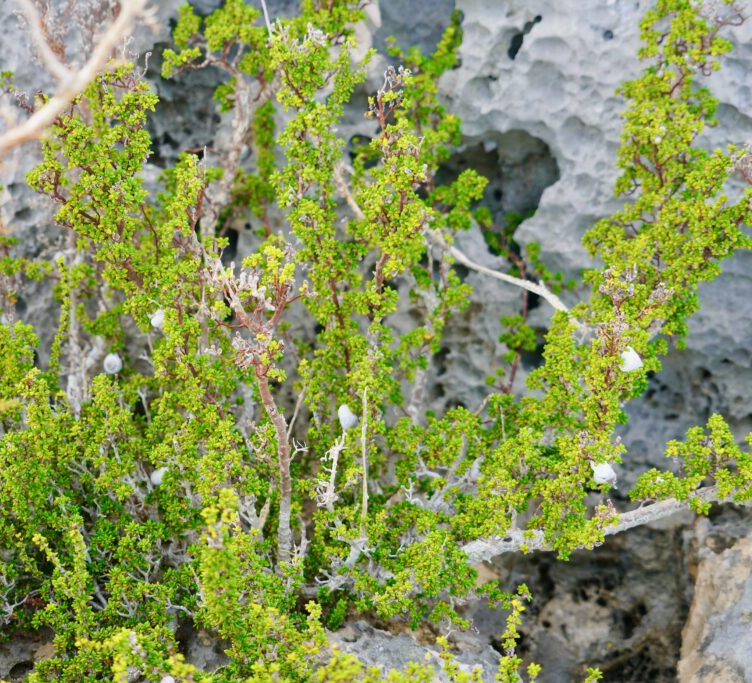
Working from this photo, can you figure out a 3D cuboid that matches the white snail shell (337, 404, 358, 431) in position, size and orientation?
[{"bbox_3d":[-0.023,0.060,2.000,0.017,0.021,0.017,0,14,0],"label":"white snail shell"}]

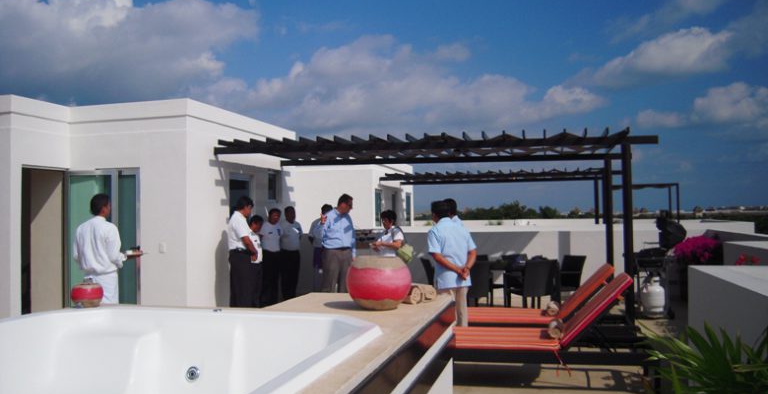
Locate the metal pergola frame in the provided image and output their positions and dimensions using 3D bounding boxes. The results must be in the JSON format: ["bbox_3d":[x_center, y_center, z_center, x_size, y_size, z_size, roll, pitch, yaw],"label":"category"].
[{"bbox_3d":[0.818,0.480,9.398,5.880,2.570,2.700,-1,-2,15],"label":"metal pergola frame"}]

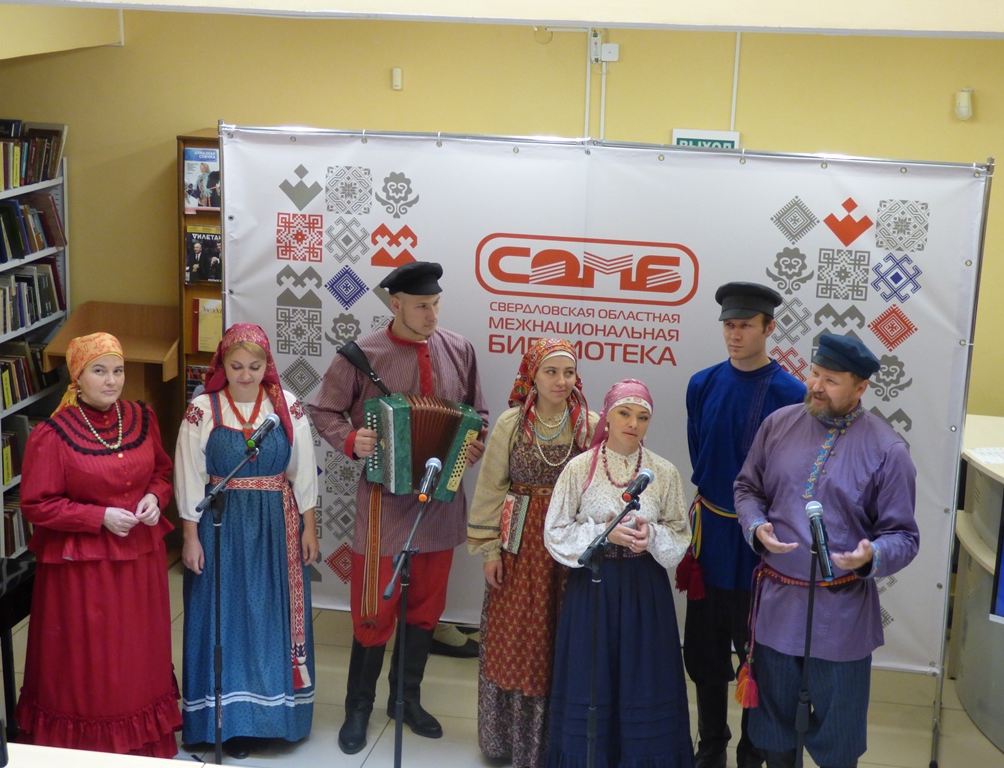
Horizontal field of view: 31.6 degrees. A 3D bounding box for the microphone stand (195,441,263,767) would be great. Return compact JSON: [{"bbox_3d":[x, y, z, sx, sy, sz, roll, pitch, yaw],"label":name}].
[{"bbox_3d":[-0.986,0.855,6.215,0.550,1.270,0.550,11,17,35],"label":"microphone stand"}]

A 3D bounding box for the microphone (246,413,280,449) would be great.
[{"bbox_3d":[-0.806,0.159,6.000,0.050,0.050,0.250,-18,14,17],"label":"microphone"}]

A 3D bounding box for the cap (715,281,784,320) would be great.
[{"bbox_3d":[0.874,-0.291,6.270,0.240,0.110,0.270,10,16,29],"label":"cap"}]

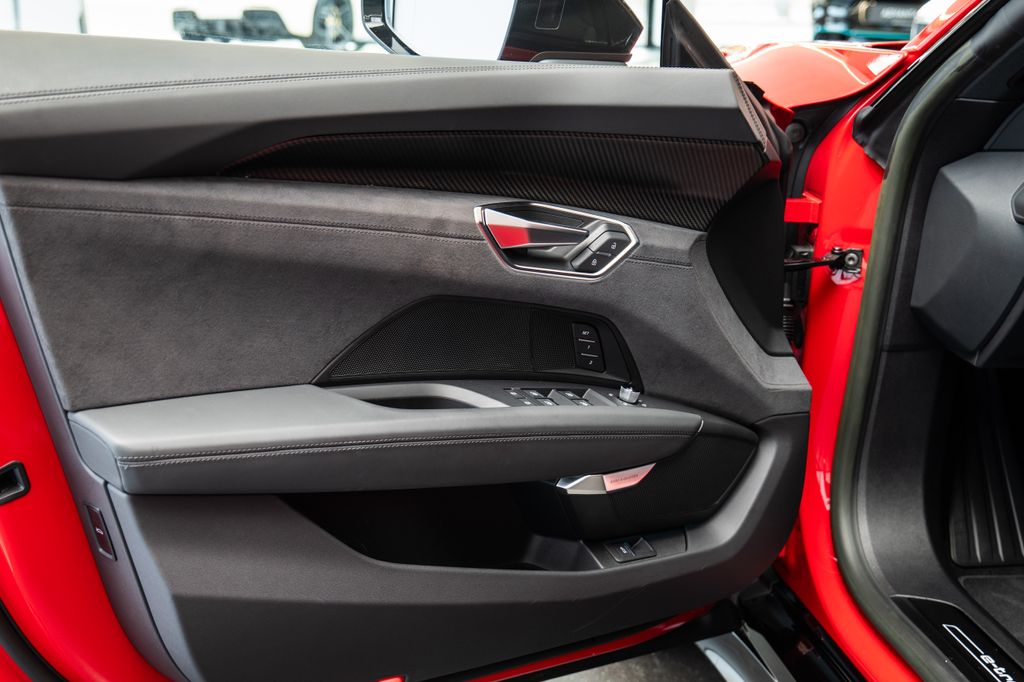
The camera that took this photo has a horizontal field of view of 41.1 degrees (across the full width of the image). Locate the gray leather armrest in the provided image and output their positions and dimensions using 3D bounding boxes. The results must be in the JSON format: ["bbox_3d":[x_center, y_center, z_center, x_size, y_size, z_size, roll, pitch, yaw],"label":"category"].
[{"bbox_3d":[-0.105,0.093,1.370,0.636,0.070,0.130,0,14,-26],"label":"gray leather armrest"}]

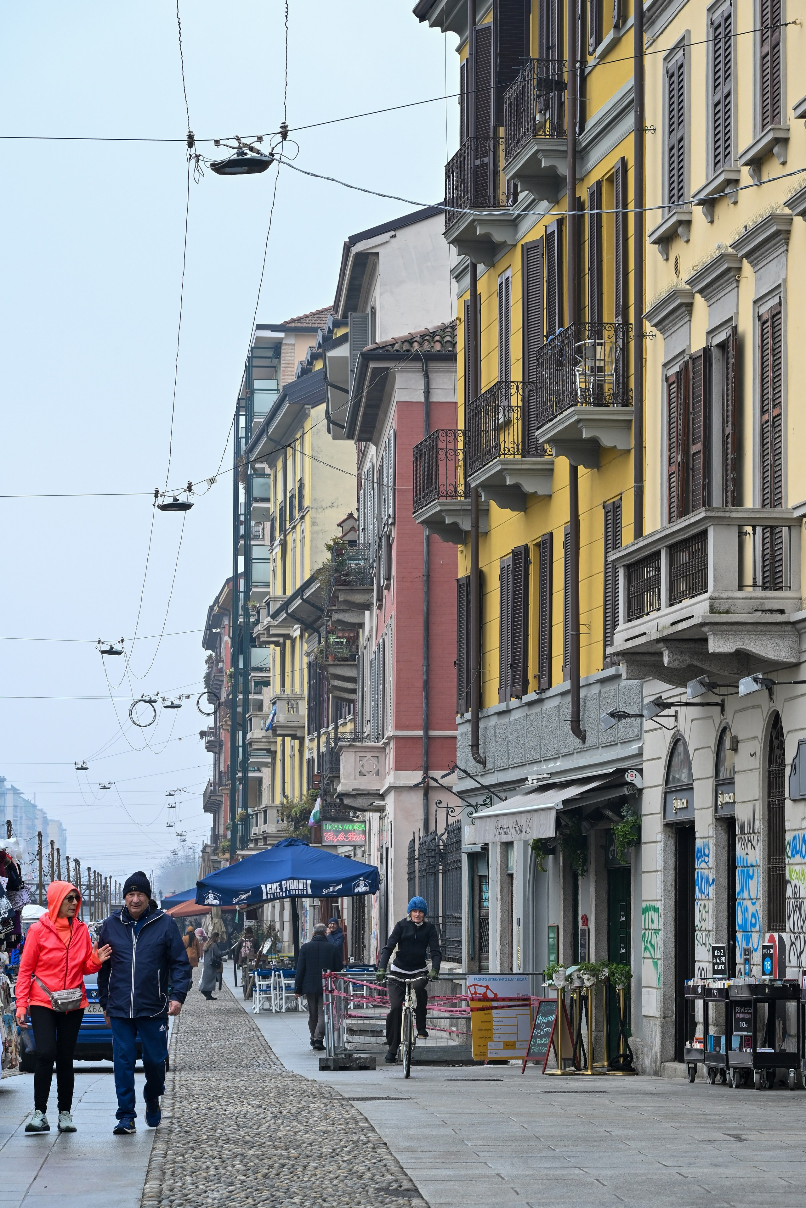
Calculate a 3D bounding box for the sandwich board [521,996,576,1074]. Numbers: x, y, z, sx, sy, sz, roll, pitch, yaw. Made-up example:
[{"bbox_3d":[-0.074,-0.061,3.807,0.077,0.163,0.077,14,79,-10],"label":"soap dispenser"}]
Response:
[{"bbox_3d":[1.562,4.581,42.732,0.450,0.810,0.500,2,-5,-28],"label":"sandwich board"}]

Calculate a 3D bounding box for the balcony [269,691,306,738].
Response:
[{"bbox_3d":[-3.770,3.688,131.350,0.980,1.500,2.700,0,-5,-6],"label":"balcony"}]

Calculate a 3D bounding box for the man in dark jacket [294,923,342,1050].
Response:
[{"bbox_3d":[-1.158,5.275,55.500,0.630,1.750,0.450,0,-5,-1],"label":"man in dark jacket"}]

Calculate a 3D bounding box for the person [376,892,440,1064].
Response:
[{"bbox_3d":[0.057,3.774,40.400,0.640,1.660,0.850,0,-5,-2],"label":"person"}]

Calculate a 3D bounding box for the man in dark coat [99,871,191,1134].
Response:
[{"bbox_3d":[-1.722,2.651,26.800,0.580,1.740,0.500,0,-5,2],"label":"man in dark coat"}]

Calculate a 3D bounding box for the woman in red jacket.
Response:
[{"bbox_3d":[-2.259,2.682,26.800,0.570,1.670,0.450,1,-5,-14],"label":"woman in red jacket"}]

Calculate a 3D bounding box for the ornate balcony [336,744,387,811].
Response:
[{"bbox_3d":[-0.904,3.753,85.900,1.000,1.450,3.100,0,-5,-2],"label":"ornate balcony"}]

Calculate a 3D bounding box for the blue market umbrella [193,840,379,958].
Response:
[{"bbox_3d":[-2.237,6.336,79.500,3.500,3.420,3.500,0,-5,-1],"label":"blue market umbrella"}]

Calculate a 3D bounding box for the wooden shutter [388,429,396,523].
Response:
[{"bbox_3d":[-0.219,-2.522,79.700,0.060,1.860,0.600,0,-5,-5],"label":"wooden shutter"}]

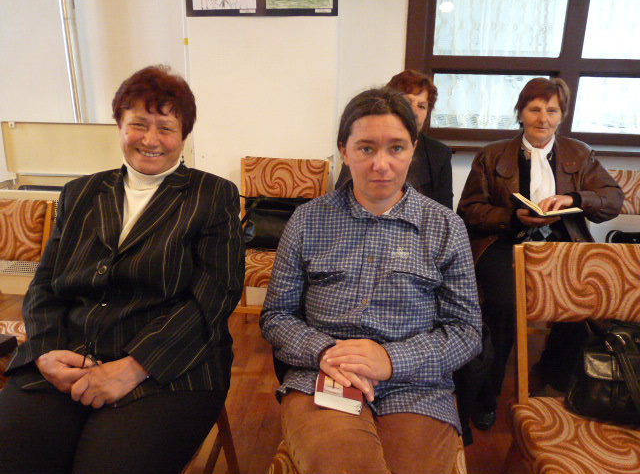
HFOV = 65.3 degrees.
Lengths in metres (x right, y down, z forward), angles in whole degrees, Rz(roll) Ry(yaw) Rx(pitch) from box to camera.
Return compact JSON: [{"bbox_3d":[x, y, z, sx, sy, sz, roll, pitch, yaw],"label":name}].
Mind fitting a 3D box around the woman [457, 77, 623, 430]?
[{"bbox_3d":[0.789,0.039,1.930,0.600,1.230,0.640,5,18,12],"label":"woman"}]

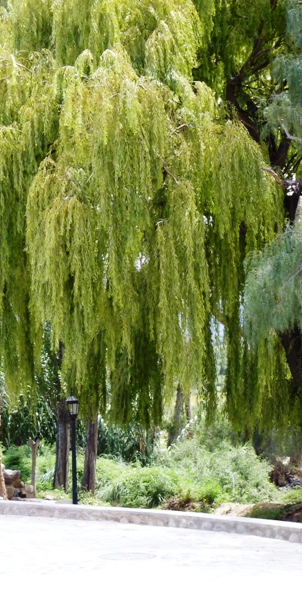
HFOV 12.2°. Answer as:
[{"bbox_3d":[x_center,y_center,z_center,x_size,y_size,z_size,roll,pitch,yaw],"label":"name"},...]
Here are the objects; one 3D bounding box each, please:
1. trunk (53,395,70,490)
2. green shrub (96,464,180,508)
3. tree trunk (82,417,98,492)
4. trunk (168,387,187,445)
[{"bbox_3d":[-1.663,2.685,26.200,0.290,1.720,0.290,-2,-5,0],"label":"trunk"},{"bbox_3d":[-0.211,2.910,22.000,1.300,0.680,1.100,-2,-5,0],"label":"green shrub"},{"bbox_3d":[-1.134,2.849,26.000,0.280,1.400,0.280,-2,-5,0],"label":"tree trunk"},{"bbox_3d":[0.639,2.810,34.000,0.440,1.450,0.360,-2,-5,0],"label":"trunk"}]

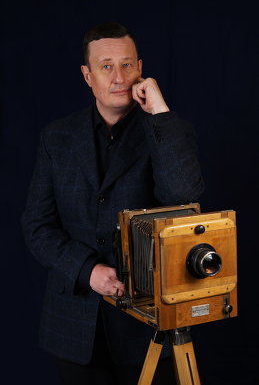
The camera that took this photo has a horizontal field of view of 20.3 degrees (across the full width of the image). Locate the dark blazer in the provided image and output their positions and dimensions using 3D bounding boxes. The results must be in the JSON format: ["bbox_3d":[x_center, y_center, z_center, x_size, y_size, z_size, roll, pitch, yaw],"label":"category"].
[{"bbox_3d":[-0.050,0.120,2.120,0.530,0.745,0.370,0,6,8],"label":"dark blazer"}]

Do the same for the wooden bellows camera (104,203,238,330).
[{"bbox_3d":[0.111,0.175,1.831,0.244,0.264,0.333,-5,7,-30],"label":"wooden bellows camera"}]

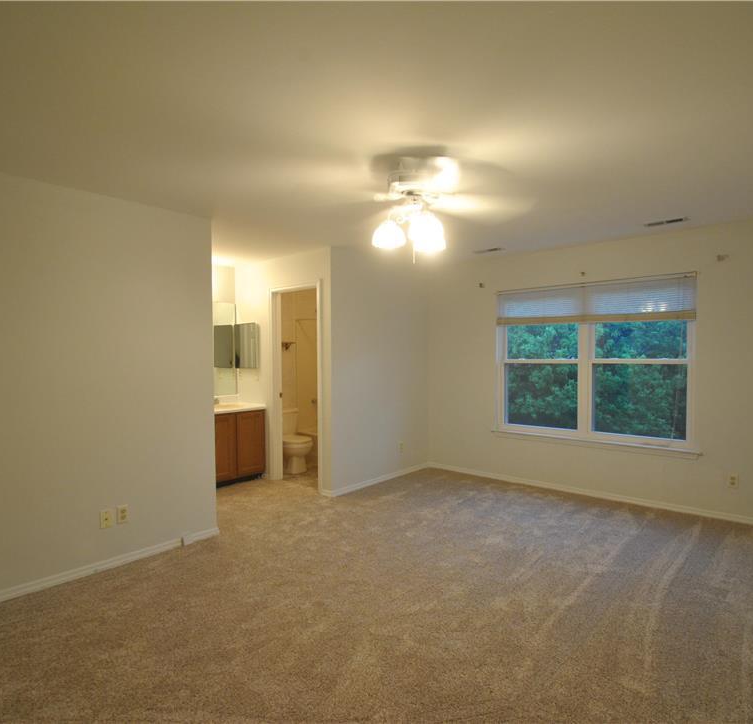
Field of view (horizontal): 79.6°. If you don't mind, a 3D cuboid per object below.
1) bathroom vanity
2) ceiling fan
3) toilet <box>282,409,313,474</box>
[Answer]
[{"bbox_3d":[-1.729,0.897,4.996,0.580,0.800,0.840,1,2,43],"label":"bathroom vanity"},{"bbox_3d":[0.210,-0.823,2.440,1.280,0.500,1.280,1,2,43],"label":"ceiling fan"},{"bbox_3d":[-1.049,0.935,5.472,0.710,0.710,0.480,1,2,43],"label":"toilet"}]

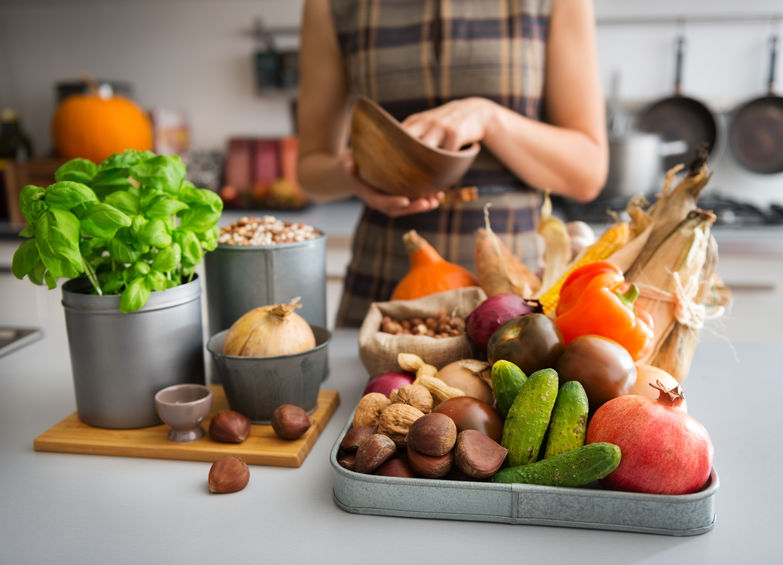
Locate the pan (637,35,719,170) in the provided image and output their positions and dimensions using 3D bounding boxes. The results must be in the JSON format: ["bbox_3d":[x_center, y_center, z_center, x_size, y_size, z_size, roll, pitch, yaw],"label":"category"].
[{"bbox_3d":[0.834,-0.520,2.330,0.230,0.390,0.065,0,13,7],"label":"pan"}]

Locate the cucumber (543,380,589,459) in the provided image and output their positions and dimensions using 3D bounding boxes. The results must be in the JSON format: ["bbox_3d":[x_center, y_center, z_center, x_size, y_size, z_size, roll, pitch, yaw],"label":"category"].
[{"bbox_3d":[0.142,0.117,0.661,0.031,0.031,0.096,19,44,2],"label":"cucumber"}]

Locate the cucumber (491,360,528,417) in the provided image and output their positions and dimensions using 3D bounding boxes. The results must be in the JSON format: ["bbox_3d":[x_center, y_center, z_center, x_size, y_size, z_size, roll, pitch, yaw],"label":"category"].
[{"bbox_3d":[0.111,0.111,0.705,0.033,0.033,0.095,-3,45,-8],"label":"cucumber"}]

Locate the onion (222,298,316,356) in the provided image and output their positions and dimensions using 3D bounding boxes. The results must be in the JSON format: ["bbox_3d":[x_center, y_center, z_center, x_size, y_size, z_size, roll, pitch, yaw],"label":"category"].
[{"bbox_3d":[-0.121,0.064,0.794,0.091,0.091,0.091,0,10,6],"label":"onion"}]

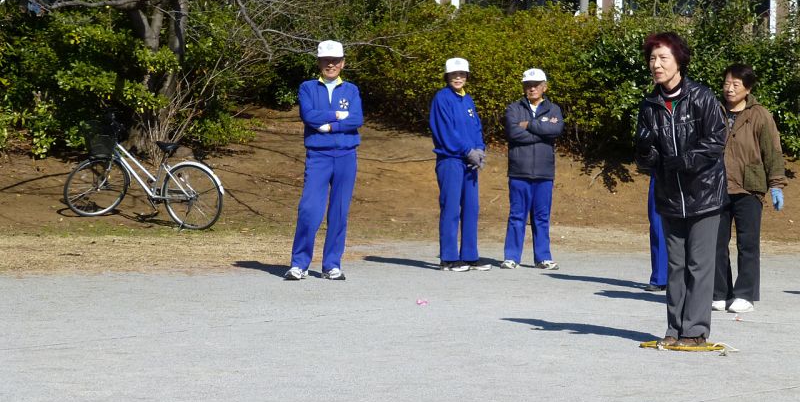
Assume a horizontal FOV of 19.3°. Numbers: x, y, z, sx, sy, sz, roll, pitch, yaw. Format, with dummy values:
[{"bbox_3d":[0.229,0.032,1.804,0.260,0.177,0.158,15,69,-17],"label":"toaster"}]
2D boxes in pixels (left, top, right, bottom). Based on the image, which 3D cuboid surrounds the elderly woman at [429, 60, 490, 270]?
[{"bbox_3d":[0.456,-0.281,17.900,0.480,1.585,0.380,-2,3,-36],"label":"elderly woman"}]

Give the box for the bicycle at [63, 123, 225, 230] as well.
[{"bbox_3d":[-2.645,-0.259,24.400,1.780,1.020,0.560,6,7,27],"label":"bicycle"}]

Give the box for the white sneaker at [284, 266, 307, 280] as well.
[{"bbox_3d":[-0.751,0.518,17.150,0.105,0.105,0.275,1,2,28],"label":"white sneaker"}]

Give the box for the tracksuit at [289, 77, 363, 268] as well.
[{"bbox_3d":[-0.524,-0.181,17.050,0.510,1.400,0.340,0,2,-2],"label":"tracksuit"}]

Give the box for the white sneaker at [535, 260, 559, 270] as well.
[{"bbox_3d":[1.153,0.498,18.550,0.100,0.100,0.260,-2,3,-42],"label":"white sneaker"}]

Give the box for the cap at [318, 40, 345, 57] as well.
[{"bbox_3d":[-0.498,-1.094,16.950,0.185,0.130,0.260,0,2,-3],"label":"cap"}]

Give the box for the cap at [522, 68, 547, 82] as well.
[{"bbox_3d":[1.053,-0.988,18.450,0.175,0.125,0.260,1,2,20],"label":"cap"}]

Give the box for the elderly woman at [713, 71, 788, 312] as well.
[{"bbox_3d":[2.140,-0.084,14.600,0.530,1.520,0.380,1,2,27],"label":"elderly woman"}]

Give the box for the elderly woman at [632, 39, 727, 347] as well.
[{"bbox_3d":[1.420,-0.063,11.850,0.500,1.560,0.460,1,3,36],"label":"elderly woman"}]

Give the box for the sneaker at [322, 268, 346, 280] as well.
[{"bbox_3d":[-0.482,0.523,17.150,0.105,0.105,0.275,-1,2,-30],"label":"sneaker"}]

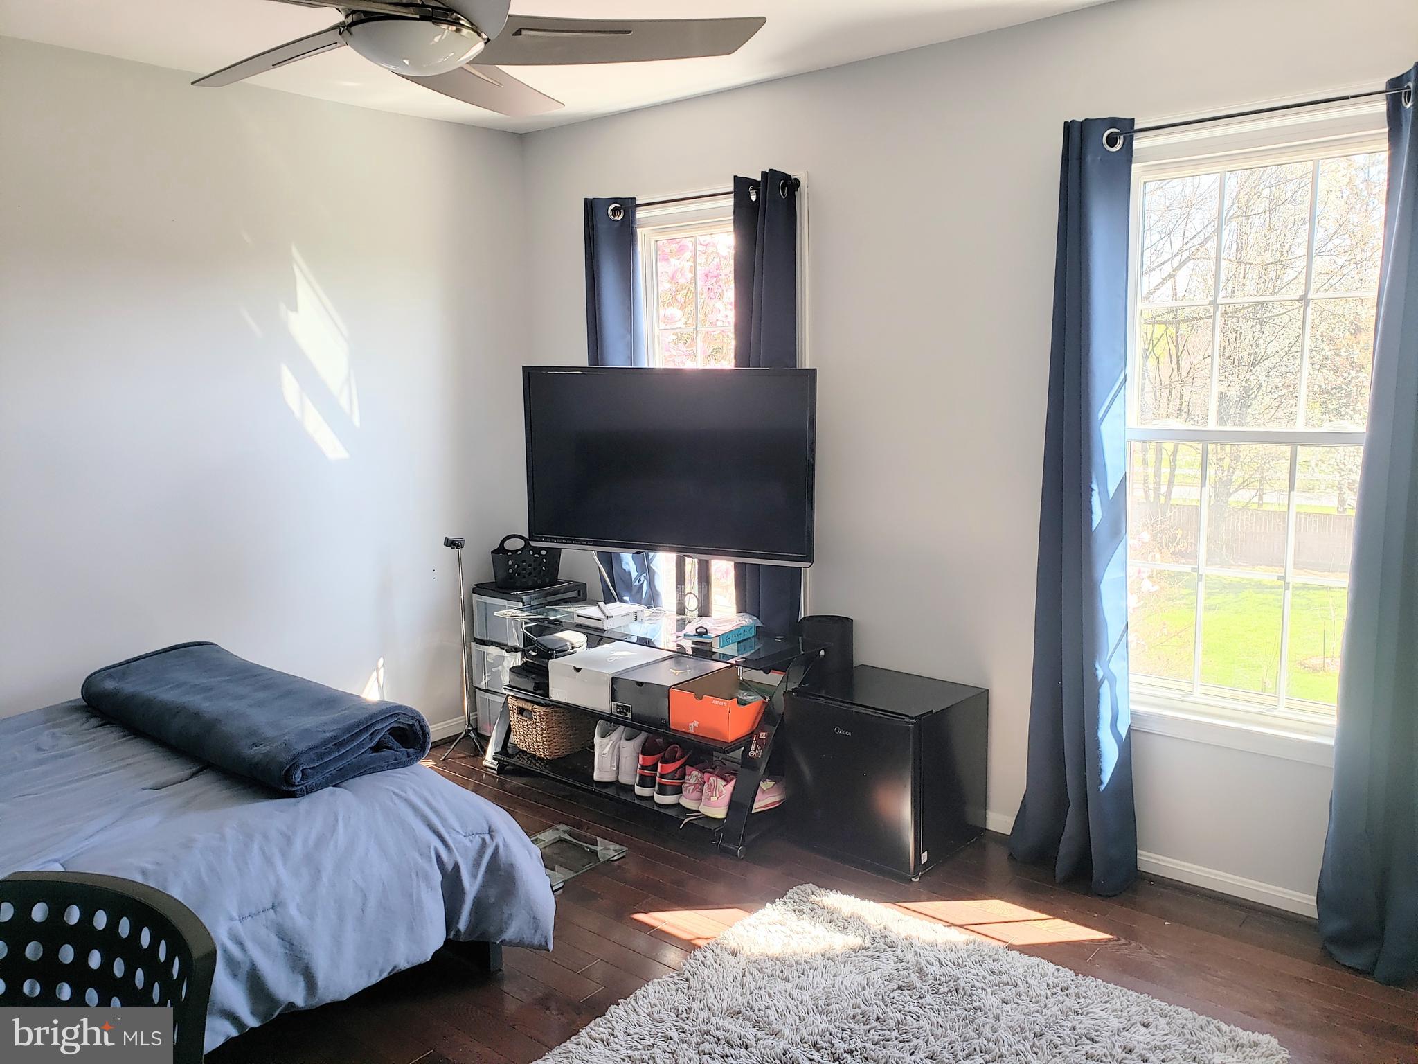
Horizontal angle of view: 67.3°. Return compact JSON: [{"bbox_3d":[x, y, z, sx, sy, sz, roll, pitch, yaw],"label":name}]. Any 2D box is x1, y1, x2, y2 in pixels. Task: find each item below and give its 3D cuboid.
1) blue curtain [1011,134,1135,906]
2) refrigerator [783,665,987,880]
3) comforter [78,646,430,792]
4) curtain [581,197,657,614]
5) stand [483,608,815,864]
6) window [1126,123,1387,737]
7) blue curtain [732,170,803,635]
[{"bbox_3d":[1.060,-0.055,2.997,0.340,2.140,0.160,6,12,40],"label":"blue curtain"},{"bbox_3d":[0.559,0.736,3.384,0.480,0.487,0.430,7,12,42],"label":"refrigerator"},{"bbox_3d":[-1.288,0.487,2.981,1.170,0.145,0.390,6,12,40],"label":"comforter"},{"bbox_3d":[-0.331,-0.218,4.191,0.290,2.130,0.135,6,12,40],"label":"curtain"},{"bbox_3d":[-0.235,0.640,3.849,1.310,0.575,0.530,6,12,40],"label":"stand"},{"bbox_3d":[1.443,-0.235,2.822,0.830,1.610,0.110,6,12,40],"label":"window"},{"bbox_3d":[0.204,-0.163,3.742,0.270,2.130,0.135,6,12,40],"label":"blue curtain"}]

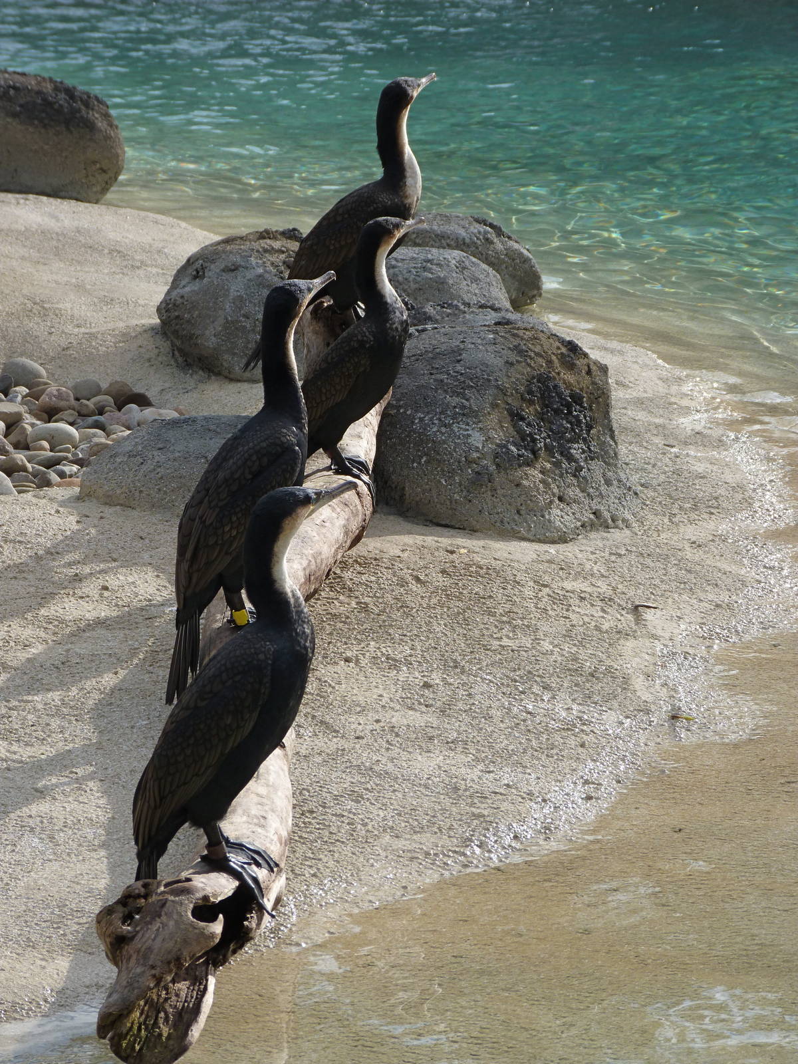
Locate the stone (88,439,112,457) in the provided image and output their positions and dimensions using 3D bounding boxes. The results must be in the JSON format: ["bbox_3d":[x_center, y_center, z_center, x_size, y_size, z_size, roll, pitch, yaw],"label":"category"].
[{"bbox_3d":[-0.598,-0.167,10.555,0.062,0.039,0.050,0,11,0],"label":"stone"}]

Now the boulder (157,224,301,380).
[{"bbox_3d":[-0.374,-0.524,11.950,0.360,0.310,0.340,0,13,0],"label":"boulder"}]

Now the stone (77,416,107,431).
[{"bbox_3d":[-0.638,-0.224,10.850,0.069,0.031,0.055,0,11,0],"label":"stone"}]

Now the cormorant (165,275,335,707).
[{"bbox_3d":[-0.248,-0.074,8.864,0.334,0.708,0.180,-8,15,-32],"label":"cormorant"}]

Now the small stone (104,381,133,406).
[{"bbox_3d":[-0.605,-0.294,11.209,0.079,0.061,0.067,0,11,0],"label":"small stone"}]

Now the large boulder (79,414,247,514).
[{"bbox_3d":[-0.457,-0.144,10.850,0.420,0.150,0.360,0,13,0],"label":"large boulder"}]

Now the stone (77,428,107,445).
[{"bbox_3d":[-0.641,-0.199,10.900,0.062,0.031,0.050,0,13,0],"label":"stone"}]

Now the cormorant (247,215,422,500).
[{"bbox_3d":[-0.094,-0.347,10.551,0.295,0.578,0.170,-4,14,-18],"label":"cormorant"}]

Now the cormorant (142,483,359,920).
[{"bbox_3d":[-0.210,0.227,7.050,0.325,0.570,0.170,-4,12,-18],"label":"cormorant"}]

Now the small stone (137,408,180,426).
[{"bbox_3d":[-0.501,-0.238,10.920,0.094,0.038,0.066,0,11,0],"label":"small stone"}]

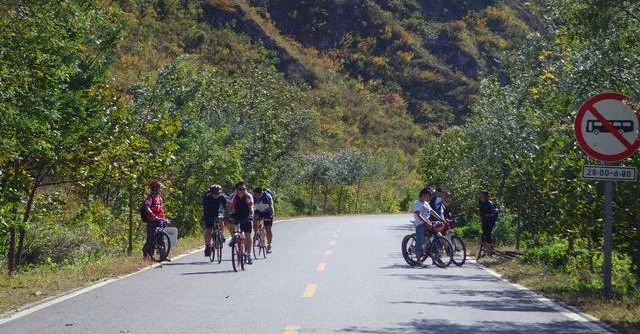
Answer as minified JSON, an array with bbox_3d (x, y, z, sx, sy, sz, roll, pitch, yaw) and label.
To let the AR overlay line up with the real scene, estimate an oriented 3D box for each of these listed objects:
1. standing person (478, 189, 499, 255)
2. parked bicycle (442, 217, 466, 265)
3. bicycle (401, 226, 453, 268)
[{"bbox_3d":[4.284,1.386,55.000,0.420,1.602,0.500,0,-1,-30],"label":"standing person"},{"bbox_3d":[2.664,1.557,45.200,0.580,1.003,1.680,1,-1,-41],"label":"parked bicycle"},{"bbox_3d":[2.197,1.556,44.200,0.580,0.987,1.700,1,-1,-43],"label":"bicycle"}]

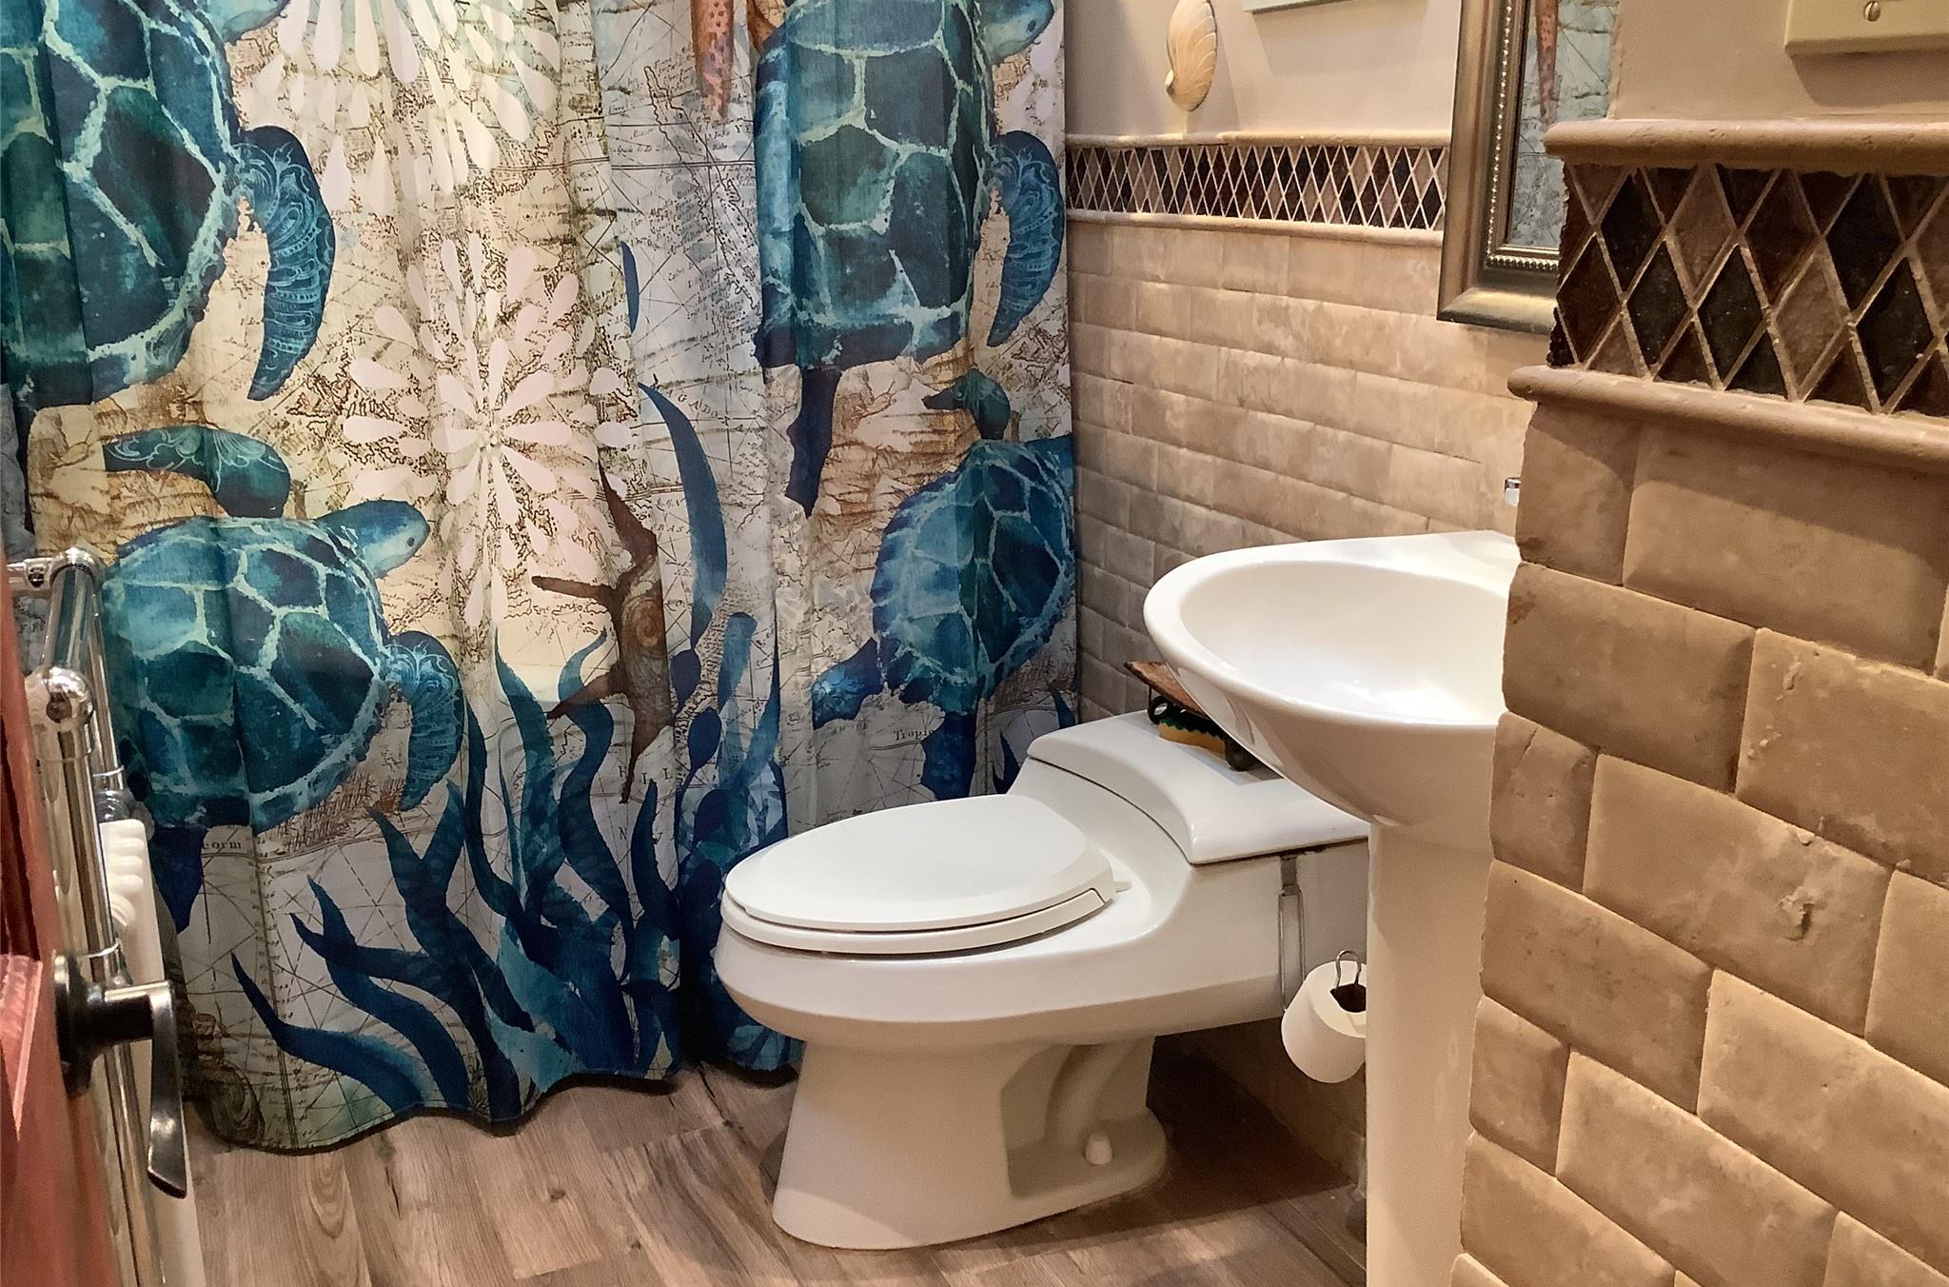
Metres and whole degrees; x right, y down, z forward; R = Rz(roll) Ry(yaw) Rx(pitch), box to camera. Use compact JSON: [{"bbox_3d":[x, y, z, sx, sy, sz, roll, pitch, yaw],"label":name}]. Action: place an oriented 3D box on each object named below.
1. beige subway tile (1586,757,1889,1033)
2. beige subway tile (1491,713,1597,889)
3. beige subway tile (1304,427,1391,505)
[{"bbox_3d":[0.324,0.104,0.754,0.011,0.072,0.153,-7,17,-25],"label":"beige subway tile"},{"bbox_3d":[0.285,0.078,0.857,0.012,0.076,0.063,-7,17,-25],"label":"beige subway tile"},{"bbox_3d":[0.483,-0.229,2.222,0.012,0.076,0.156,-7,17,-25],"label":"beige subway tile"}]

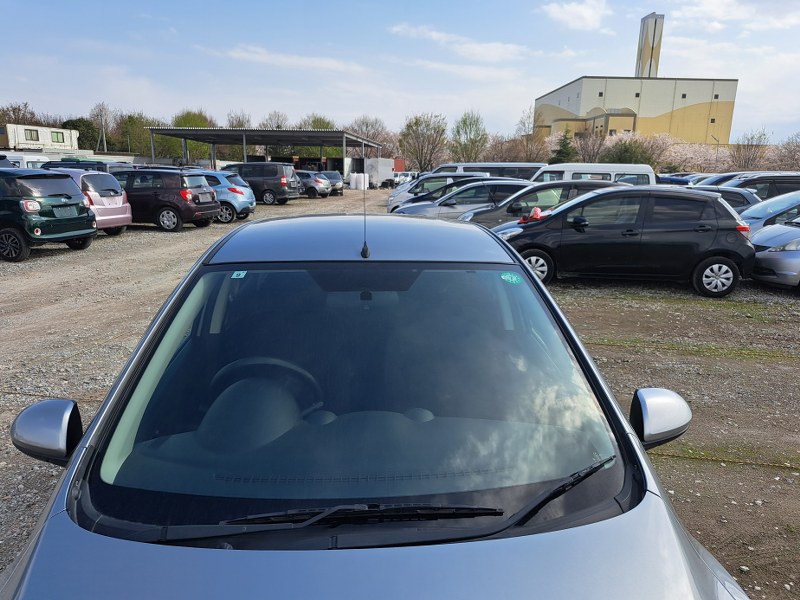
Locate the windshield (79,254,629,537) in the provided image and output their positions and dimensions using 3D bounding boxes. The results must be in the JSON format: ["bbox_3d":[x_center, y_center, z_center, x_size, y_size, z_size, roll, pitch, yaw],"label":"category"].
[{"bbox_3d":[-0.090,0.208,1.576,1.370,0.120,0.866,0,52,-6],"label":"windshield"}]

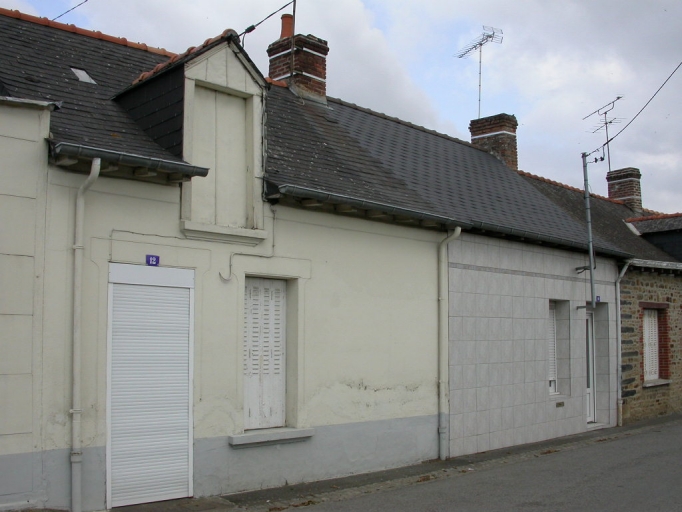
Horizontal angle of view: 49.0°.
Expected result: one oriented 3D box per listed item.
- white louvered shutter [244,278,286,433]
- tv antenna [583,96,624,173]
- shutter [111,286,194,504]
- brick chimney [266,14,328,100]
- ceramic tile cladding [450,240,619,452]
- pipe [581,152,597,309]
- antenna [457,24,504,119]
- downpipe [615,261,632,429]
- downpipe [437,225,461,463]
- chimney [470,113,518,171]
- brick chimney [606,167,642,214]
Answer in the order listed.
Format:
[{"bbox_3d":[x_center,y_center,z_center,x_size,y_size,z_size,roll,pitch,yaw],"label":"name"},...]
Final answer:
[{"bbox_3d":[-0.850,1.070,8.243,0.148,1.648,0.775,-5,-8,43],"label":"white louvered shutter"},{"bbox_3d":[7.458,-3.347,21.324,0.553,1.756,2.215,1,-6,-7],"label":"tv antenna"},{"bbox_3d":[-1.782,1.198,7.041,0.135,2.220,0.947,-5,-8,43],"label":"shutter"},{"bbox_3d":[-0.738,-3.299,12.720,0.824,1.421,0.695,-5,-8,43],"label":"brick chimney"},{"bbox_3d":[3.484,1.483,12.675,0.123,3.216,5.781,-5,-8,43],"label":"ceramic tile cladding"},{"bbox_3d":[4.441,-0.451,13.361,0.090,2.738,0.090,-5,-4,43],"label":"pipe"},{"bbox_3d":[3.204,-4.144,17.593,0.523,1.915,1.709,2,-6,-21],"label":"antenna"},{"bbox_3d":[5.565,1.679,14.583,0.369,3.229,0.111,-5,-8,43],"label":"downpipe"},{"bbox_3d":[1.542,1.192,10.298,0.388,3.192,0.111,-5,-8,43],"label":"downpipe"},{"bbox_3d":[3.545,-2.550,17.327,0.959,1.236,0.560,-5,-8,43],"label":"chimney"},{"bbox_3d":[8.188,-1.870,21.572,0.781,1.193,0.627,-5,-8,43],"label":"brick chimney"}]

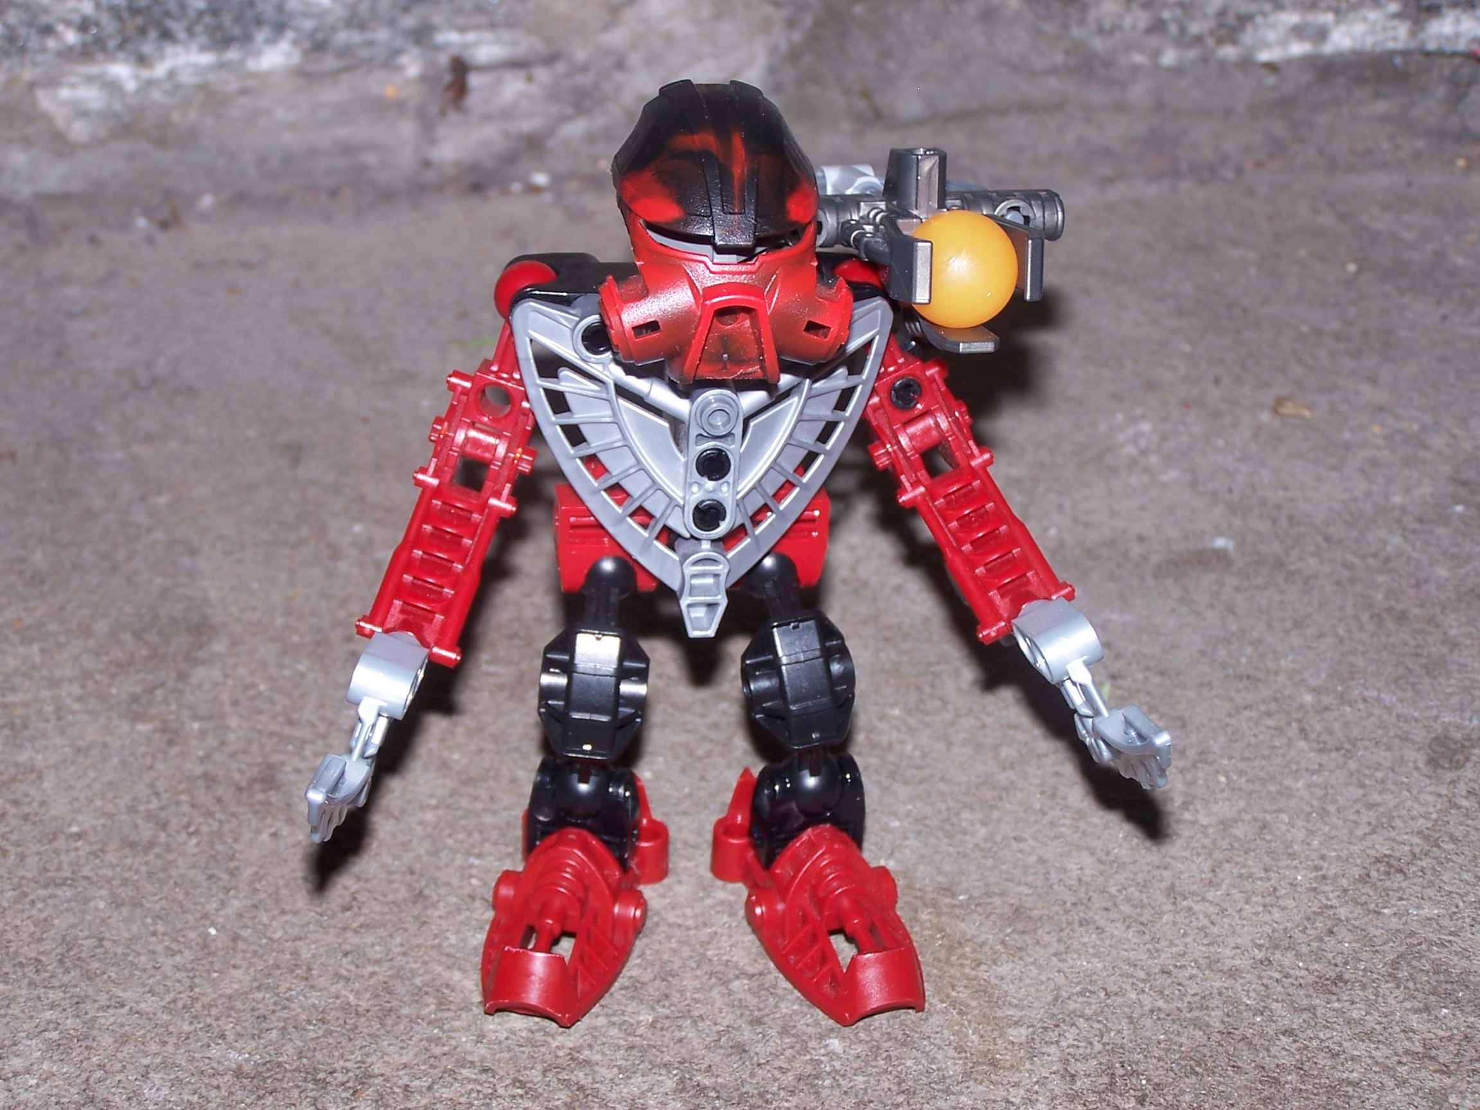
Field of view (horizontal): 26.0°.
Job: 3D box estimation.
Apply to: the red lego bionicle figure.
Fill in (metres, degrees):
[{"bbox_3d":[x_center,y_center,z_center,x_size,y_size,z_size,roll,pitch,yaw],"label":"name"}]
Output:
[{"bbox_3d":[0.000,-0.006,0.472,0.123,0.137,0.086,0,27,0],"label":"red lego bionicle figure"}]

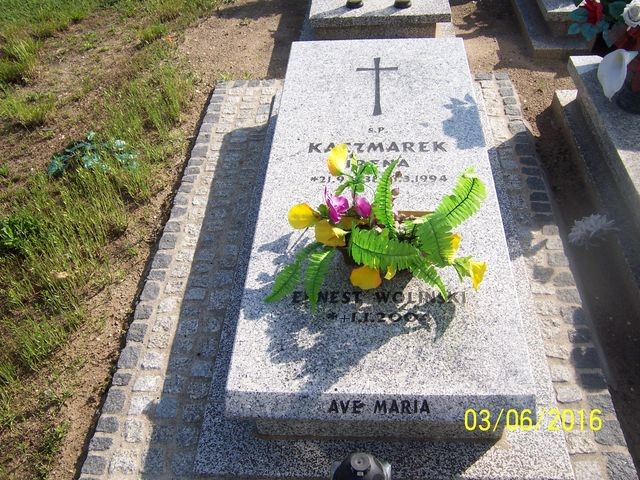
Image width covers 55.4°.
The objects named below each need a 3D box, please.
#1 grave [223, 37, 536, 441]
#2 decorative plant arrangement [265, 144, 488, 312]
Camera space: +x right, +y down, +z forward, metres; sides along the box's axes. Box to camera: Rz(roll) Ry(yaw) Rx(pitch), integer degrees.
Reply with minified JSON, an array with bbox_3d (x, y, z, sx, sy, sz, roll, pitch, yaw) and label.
[{"bbox_3d":[0.191,-0.140,2.042,0.700,0.280,1.630,0,44,4],"label":"grave"},{"bbox_3d":[0.130,-0.018,1.501,0.530,0.350,0.320,0,44,4],"label":"decorative plant arrangement"}]

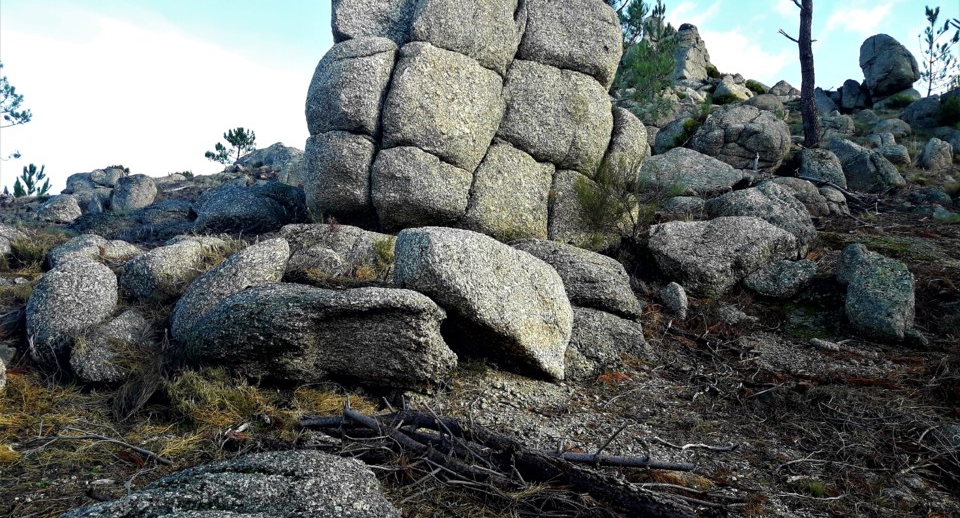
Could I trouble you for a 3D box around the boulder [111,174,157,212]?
[{"bbox_3d":[-6.024,-1.139,13.500,0.800,0.660,0.720,1,-3,-24],"label":"boulder"}]

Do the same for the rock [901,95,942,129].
[{"bbox_3d":[11.669,-3.868,20.500,0.957,0.914,0.813,-1,-3,30],"label":"rock"}]

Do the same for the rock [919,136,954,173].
[{"bbox_3d":[8.985,-2.039,15.300,0.544,0.722,0.462,-1,-3,31],"label":"rock"}]

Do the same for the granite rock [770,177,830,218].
[{"bbox_3d":[4.799,-0.912,11.700,0.935,0.645,0.748,-1,-3,22],"label":"granite rock"}]

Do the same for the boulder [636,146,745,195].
[{"bbox_3d":[3.507,-1.465,13.000,1.713,0.779,1.285,-1,-4,15],"label":"boulder"}]

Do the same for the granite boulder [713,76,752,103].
[{"bbox_3d":[9.430,-6.330,29.000,1.421,1.014,1.137,-1,-4,18],"label":"granite boulder"}]

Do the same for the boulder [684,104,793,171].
[{"bbox_3d":[4.770,-2.247,14.300,1.779,1.197,1.423,-1,-3,19],"label":"boulder"}]

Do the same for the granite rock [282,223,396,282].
[{"bbox_3d":[-1.484,-0.038,8.200,1.185,0.654,0.888,1,-4,-10],"label":"granite rock"}]

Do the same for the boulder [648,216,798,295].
[{"bbox_3d":[2.603,-0.027,8.300,1.484,0.876,1.068,-1,-3,17],"label":"boulder"}]

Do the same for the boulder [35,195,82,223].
[{"bbox_3d":[-9.206,-1.084,17.000,0.886,0.595,0.708,2,-4,-29],"label":"boulder"}]

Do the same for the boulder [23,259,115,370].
[{"bbox_3d":[-3.998,0.507,7.600,0.814,1.013,0.733,2,-4,-28],"label":"boulder"}]

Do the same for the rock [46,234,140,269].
[{"bbox_3d":[-4.579,-0.057,9.200,0.997,0.476,0.748,2,-4,-26],"label":"rock"}]

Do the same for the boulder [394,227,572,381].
[{"bbox_3d":[0.032,0.321,5.600,1.200,1.000,0.850,0,-3,8],"label":"boulder"}]

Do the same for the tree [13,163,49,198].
[{"bbox_3d":[-11.552,-1.996,20.000,0.950,0.920,0.900,2,-3,-30],"label":"tree"}]

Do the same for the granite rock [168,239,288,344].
[{"bbox_3d":[-1.872,0.260,5.850,0.860,0.800,0.650,0,-3,-5],"label":"granite rock"}]

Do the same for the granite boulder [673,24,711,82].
[{"bbox_3d":[9.806,-9.574,36.000,1.700,2.608,1.445,-1,-4,15],"label":"granite boulder"}]

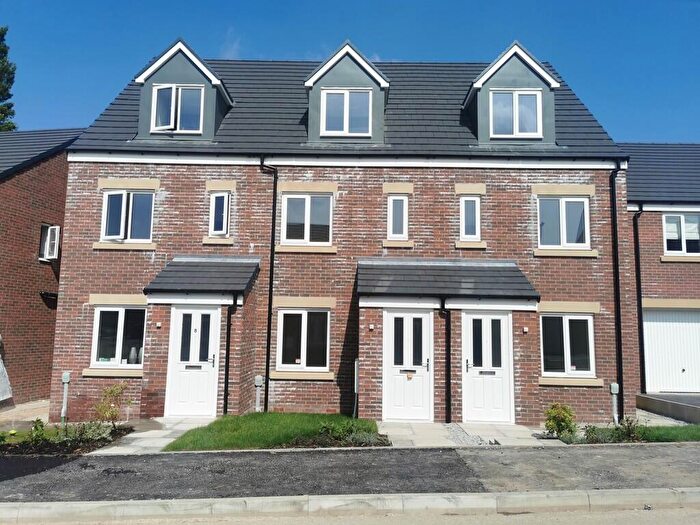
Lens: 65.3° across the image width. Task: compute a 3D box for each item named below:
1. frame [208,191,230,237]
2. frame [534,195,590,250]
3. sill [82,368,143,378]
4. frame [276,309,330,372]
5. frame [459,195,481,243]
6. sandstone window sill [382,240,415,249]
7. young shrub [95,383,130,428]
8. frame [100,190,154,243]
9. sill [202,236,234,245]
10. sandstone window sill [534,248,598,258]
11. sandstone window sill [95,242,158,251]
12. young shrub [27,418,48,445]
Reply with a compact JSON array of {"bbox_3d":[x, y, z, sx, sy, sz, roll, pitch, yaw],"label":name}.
[{"bbox_3d":[-2.864,-1.073,12.043,0.460,1.030,0.130,1,-7,1],"label":"frame"},{"bbox_3d":[4.666,-0.863,11.939,1.139,1.181,0.075,1,-7,1],"label":"frame"},{"bbox_3d":[-4.934,2.326,11.509,1.343,0.158,0.150,1,-6,1],"label":"sill"},{"bbox_3d":[-0.998,1.656,11.706,1.121,1.333,0.075,1,-7,1],"label":"frame"},{"bbox_3d":[2.636,-0.965,11.975,0.443,1.023,0.075,1,-7,1],"label":"frame"},{"bbox_3d":[1.038,-0.391,11.757,0.656,0.154,0.150,1,-6,1],"label":"sandstone window sill"},{"bbox_3d":[-4.074,2.444,9.323,0.560,0.790,0.520,1,-7,1],"label":"young shrub"},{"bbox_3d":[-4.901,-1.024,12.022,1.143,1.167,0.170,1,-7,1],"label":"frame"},{"bbox_3d":[-2.864,-0.470,11.958,0.690,0.140,0.140,1,-7,1],"label":"sill"},{"bbox_3d":[4.634,-0.192,11.807,1.375,0.145,0.150,1,-7,1],"label":"sandstone window sill"},{"bbox_3d":[-4.832,-0.331,11.804,1.366,0.150,0.150,1,-6,1],"label":"sandstone window sill"},{"bbox_3d":[-4.588,2.480,8.015,0.320,0.390,0.310,1,-7,1],"label":"young shrub"}]

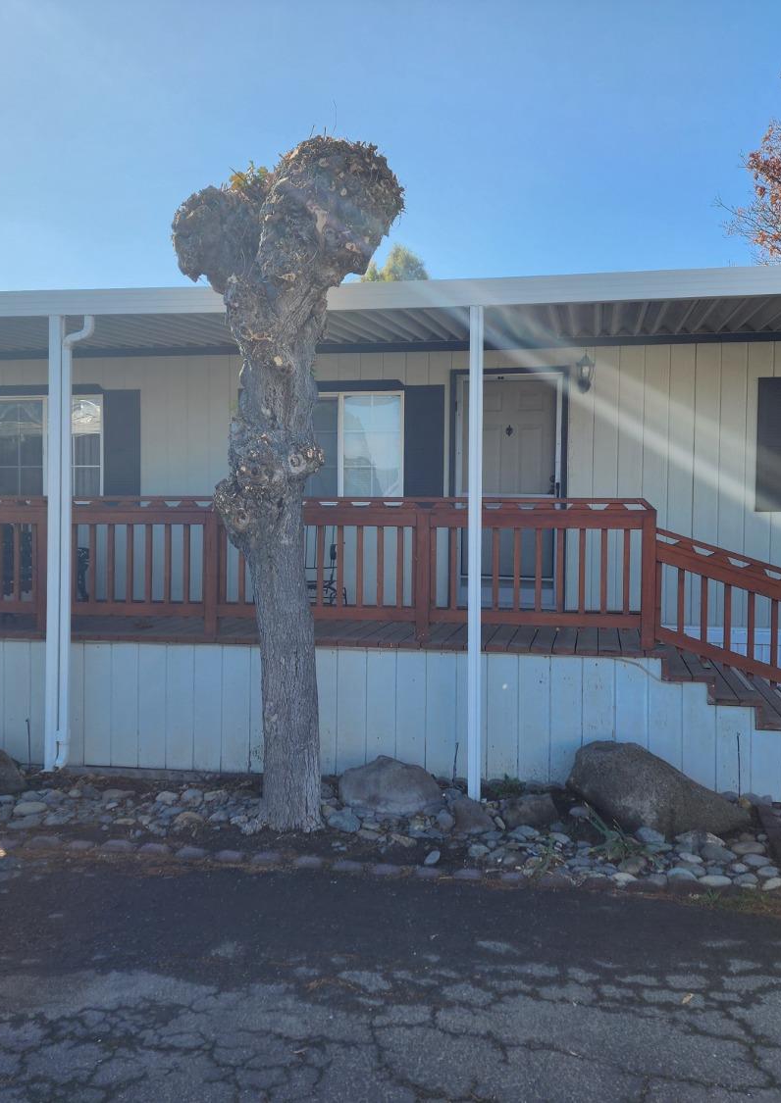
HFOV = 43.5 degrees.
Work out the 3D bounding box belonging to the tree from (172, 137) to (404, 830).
[{"bbox_3d":[-0.586,-0.413,5.600,1.280,3.960,0.950,1,1,11],"label":"tree"}]

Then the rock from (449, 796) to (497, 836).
[{"bbox_3d":[0.472,1.494,5.570,0.265,0.175,0.250,1,1,11],"label":"rock"}]

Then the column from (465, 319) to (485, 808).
[{"bbox_3d":[0.533,0.012,6.100,0.078,3.085,0.078,1,1,11],"label":"column"}]

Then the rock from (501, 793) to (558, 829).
[{"bbox_3d":[0.811,1.504,5.700,0.315,0.160,0.260,1,1,11],"label":"rock"}]

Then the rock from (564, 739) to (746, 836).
[{"bbox_3d":[1.585,1.366,5.750,1.040,0.455,0.600,1,1,11],"label":"rock"}]

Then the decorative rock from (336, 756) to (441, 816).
[{"bbox_3d":[0.004,1.419,6.030,0.630,0.300,0.420,1,1,11],"label":"decorative rock"}]

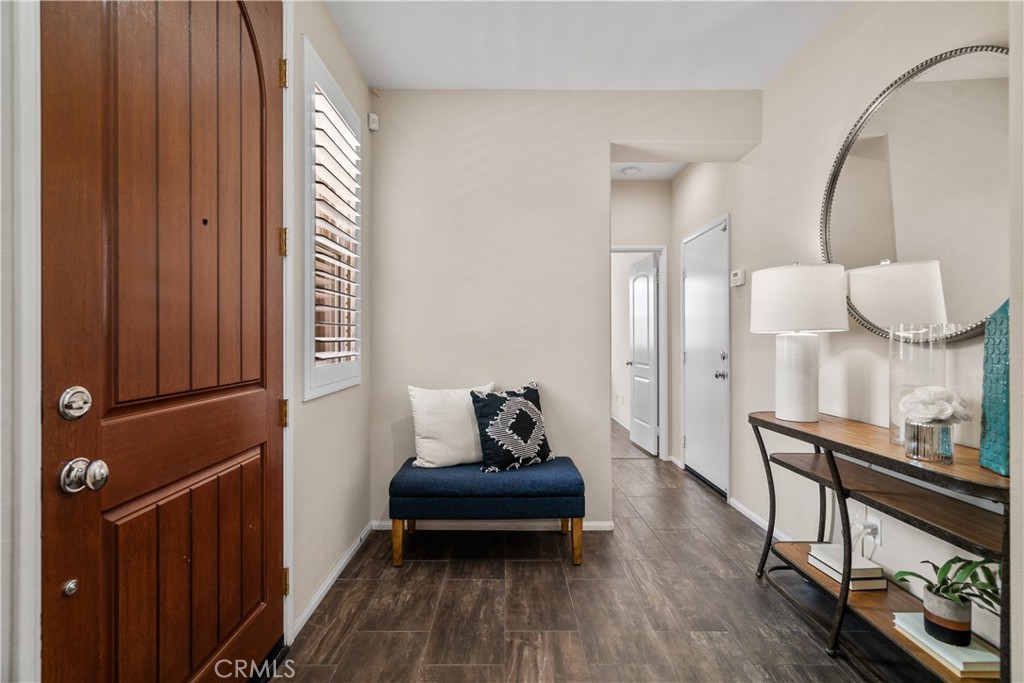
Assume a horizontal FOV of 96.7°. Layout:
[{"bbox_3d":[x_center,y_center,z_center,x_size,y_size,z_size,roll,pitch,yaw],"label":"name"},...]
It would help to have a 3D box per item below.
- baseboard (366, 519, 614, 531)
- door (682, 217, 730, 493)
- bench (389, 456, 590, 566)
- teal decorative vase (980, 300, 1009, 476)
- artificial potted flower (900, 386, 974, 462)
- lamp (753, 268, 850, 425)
[{"bbox_3d":[-0.120,1.144,2.813,1.500,0.064,0.016,0,0,0],"label":"baseboard"},{"bbox_3d":[1.590,0.140,3.745,0.050,2.040,0.820,0,0,0],"label":"door"},{"bbox_3d":[-0.127,0.940,2.585,1.020,0.470,0.430,0,0,0],"label":"bench"},{"bbox_3d":[1.378,0.105,1.227,0.125,0.500,0.125,0,0,22],"label":"teal decorative vase"},{"bbox_3d":[1.258,0.245,1.358,0.160,0.220,0.155,0,0,0],"label":"artificial potted flower"},{"bbox_3d":[1.300,0.005,2.067,0.378,0.700,0.378,0,0,0],"label":"lamp"}]

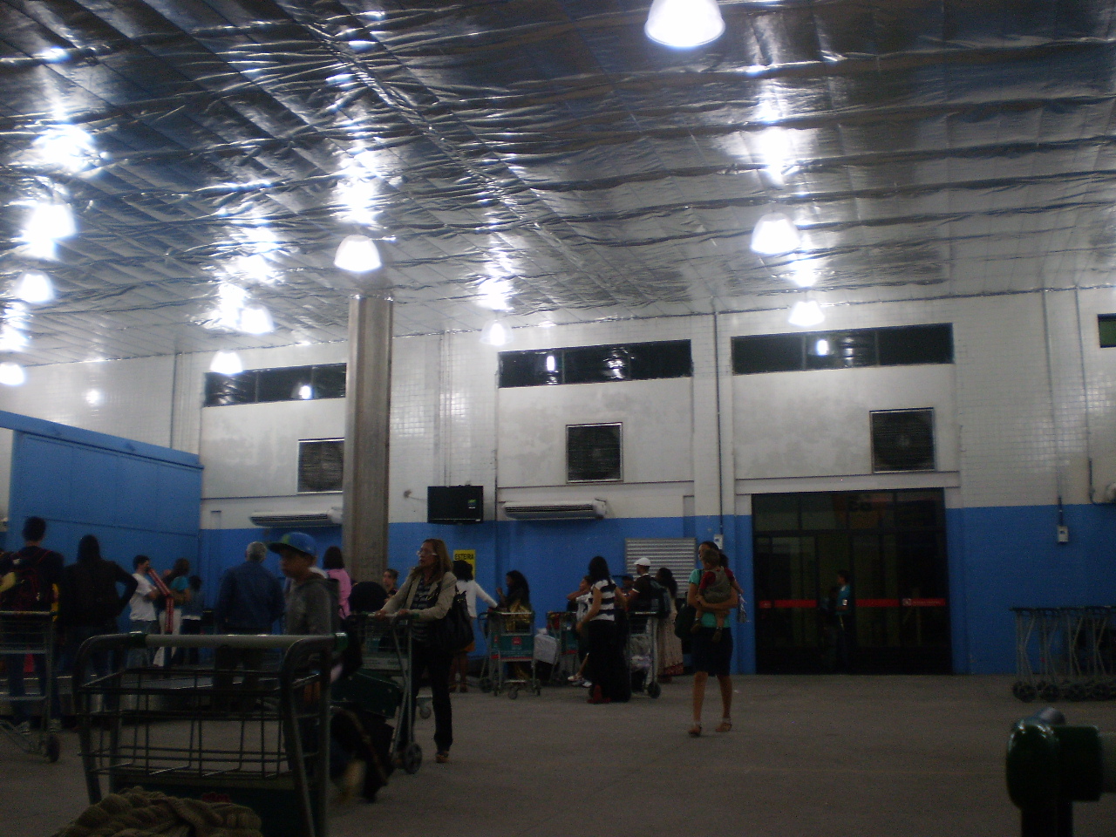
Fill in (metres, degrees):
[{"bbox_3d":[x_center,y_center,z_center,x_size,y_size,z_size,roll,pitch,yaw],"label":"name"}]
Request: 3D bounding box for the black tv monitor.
[{"bbox_3d":[-1.841,1.554,20.855,1.030,0.670,0.110,-2,-10,9],"label":"black tv monitor"}]

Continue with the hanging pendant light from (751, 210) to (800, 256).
[{"bbox_3d":[2.526,-2.157,13.450,0.540,0.420,0.540,0,-10,0],"label":"hanging pendant light"}]

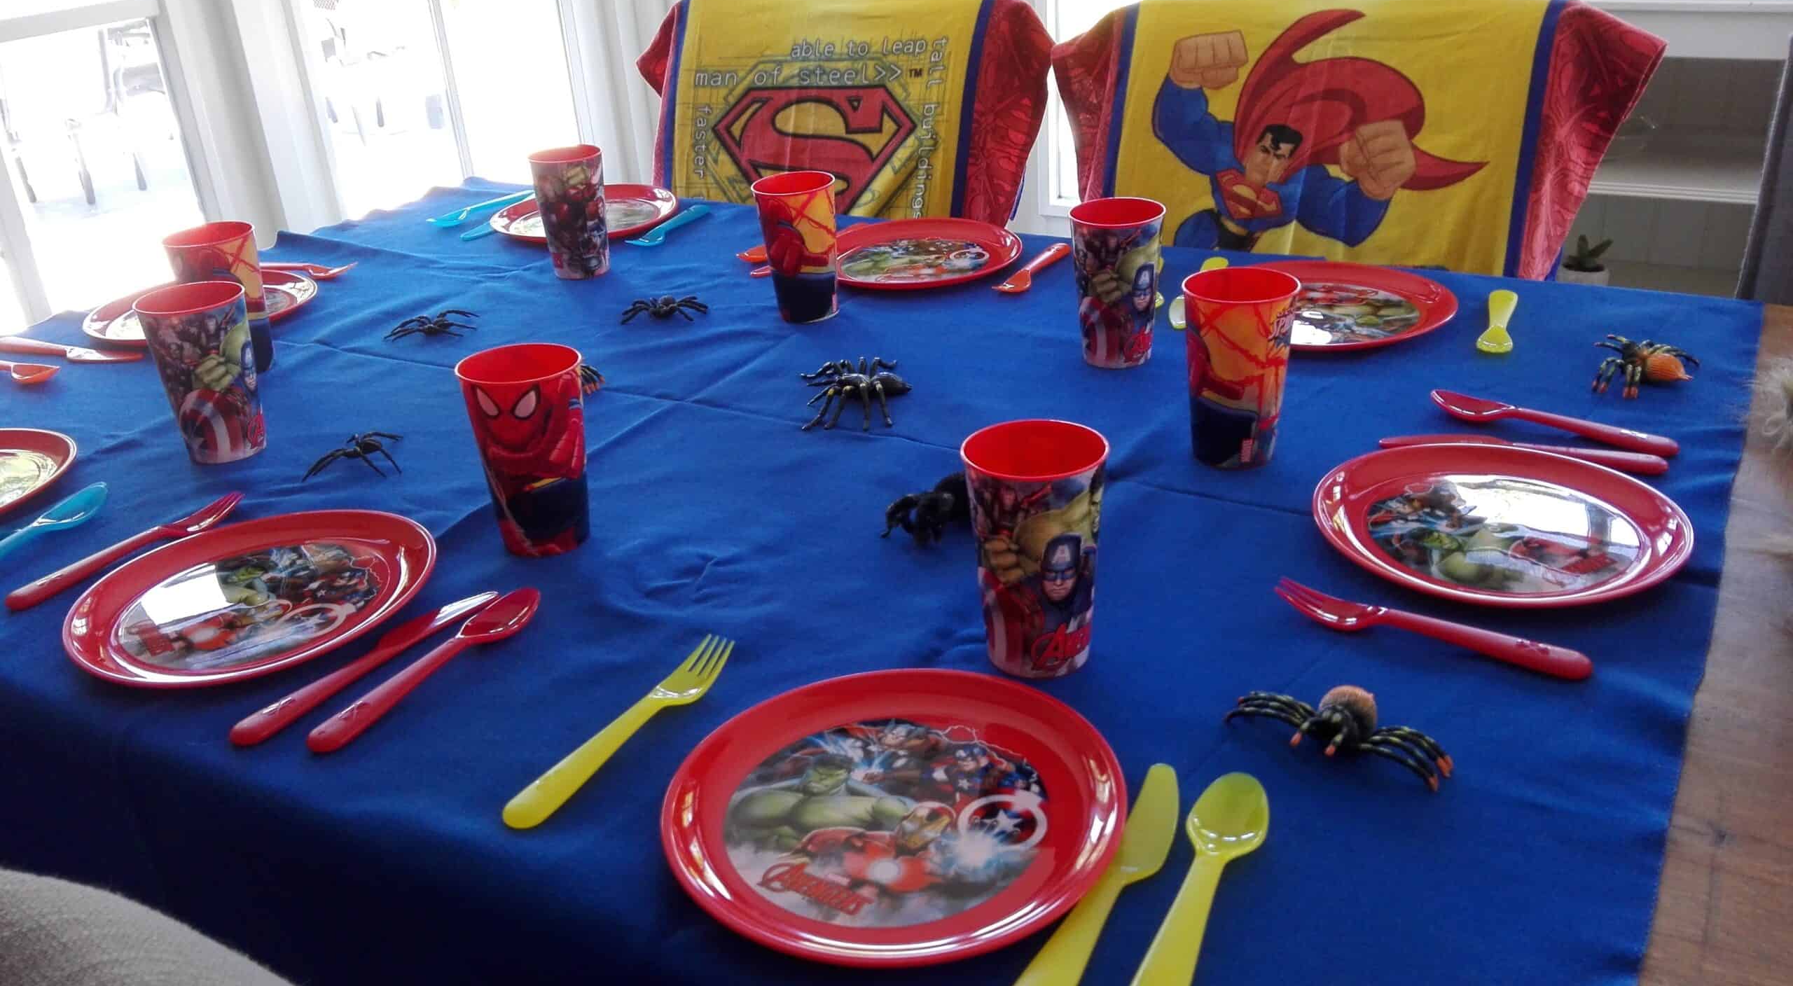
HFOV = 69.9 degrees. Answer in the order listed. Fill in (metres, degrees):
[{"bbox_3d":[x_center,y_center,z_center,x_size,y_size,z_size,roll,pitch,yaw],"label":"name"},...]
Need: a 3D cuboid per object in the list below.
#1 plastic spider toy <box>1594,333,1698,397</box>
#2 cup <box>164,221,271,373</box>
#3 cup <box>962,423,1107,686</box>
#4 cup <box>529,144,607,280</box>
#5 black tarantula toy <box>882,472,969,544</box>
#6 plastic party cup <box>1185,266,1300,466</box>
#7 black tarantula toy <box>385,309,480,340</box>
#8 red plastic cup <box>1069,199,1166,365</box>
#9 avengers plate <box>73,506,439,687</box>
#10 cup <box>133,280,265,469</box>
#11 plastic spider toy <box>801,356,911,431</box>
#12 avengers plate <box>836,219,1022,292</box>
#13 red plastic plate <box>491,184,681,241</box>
[{"bbox_3d":[0.604,-0.107,1.041,0.078,0.030,0.092,20,36,37],"label":"plastic spider toy"},{"bbox_3d":[-0.607,-0.173,1.166,0.075,0.123,0.075,-18,31,-24],"label":"cup"},{"bbox_3d":[0.079,0.033,0.724,0.079,0.129,0.079,0,28,6],"label":"cup"},{"bbox_3d":[-0.337,-0.292,1.347,0.075,0.123,0.075,-10,29,-12],"label":"cup"},{"bbox_3d":[0.036,0.008,0.844,0.090,0.036,0.080,20,36,39],"label":"black tarantula toy"},{"bbox_3d":[0.239,-0.085,0.902,0.078,0.127,0.078,-3,27,1],"label":"plastic party cup"},{"bbox_3d":[-0.440,-0.165,1.227,0.070,0.022,0.075,13,33,29],"label":"black tarantula toy"},{"bbox_3d":[0.184,-0.172,1.076,0.078,0.127,0.078,-3,27,1],"label":"red plastic cup"},{"bbox_3d":[-0.397,0.066,0.802,0.212,0.018,0.212,-3,28,2],"label":"avengers plate"},{"bbox_3d":[-0.535,-0.091,1.005,0.078,0.127,0.078,-4,27,0],"label":"cup"},{"bbox_3d":[-0.034,-0.090,1.050,0.092,0.032,0.118,-1,27,5],"label":"plastic spider toy"},{"bbox_3d":[0.028,-0.255,1.391,0.217,0.020,0.217,-2,28,1],"label":"avengers plate"},{"bbox_3d":[-0.357,-0.316,1.488,0.212,0.018,0.212,-3,28,2],"label":"red plastic plate"}]

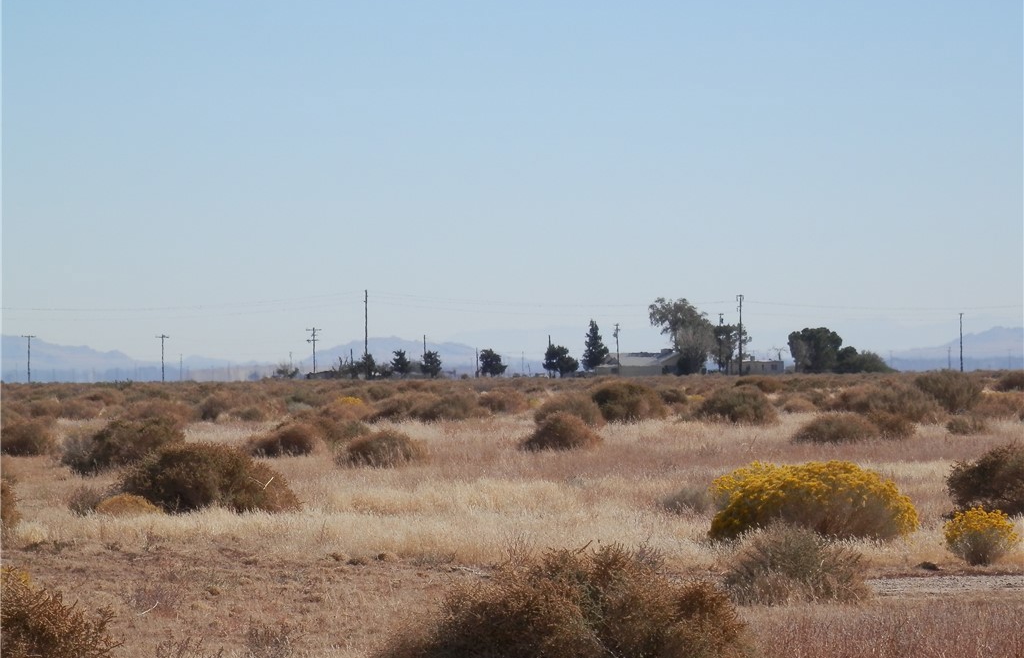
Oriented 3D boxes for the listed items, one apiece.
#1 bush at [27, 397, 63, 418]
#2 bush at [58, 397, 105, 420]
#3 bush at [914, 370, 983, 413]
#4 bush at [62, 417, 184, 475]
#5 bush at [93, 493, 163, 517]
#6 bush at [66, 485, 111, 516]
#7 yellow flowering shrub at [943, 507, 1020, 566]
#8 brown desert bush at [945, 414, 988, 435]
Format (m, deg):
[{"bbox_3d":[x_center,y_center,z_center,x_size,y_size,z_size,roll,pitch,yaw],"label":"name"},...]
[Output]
[{"bbox_3d":[-17.939,3.031,210.000,1.381,0.806,1.250,-1,0,0],"label":"bush"},{"bbox_3d":[-15.969,2.968,203.000,1.706,0.853,1.500,-1,0,0],"label":"bush"},{"bbox_3d":[13.719,1.980,172.000,2.140,1.410,2.000,-1,0,0],"label":"bush"},{"bbox_3d":[-5.709,1.748,80.425,1.775,0.886,1.598,0,0,0],"label":"bush"},{"bbox_3d":[-4.328,2.000,62.000,0.782,0.295,0.650,-1,0,0],"label":"bush"},{"bbox_3d":[-4.875,1.986,63.000,0.507,0.368,0.481,-1,0,0],"label":"bush"},{"bbox_3d":[3.886,1.718,45.300,0.646,0.480,0.613,-1,0,0],"label":"yellow flowering shrub"},{"bbox_3d":[9.705,2.051,116.863,0.936,0.492,0.843,0,0,0],"label":"brown desert bush"}]

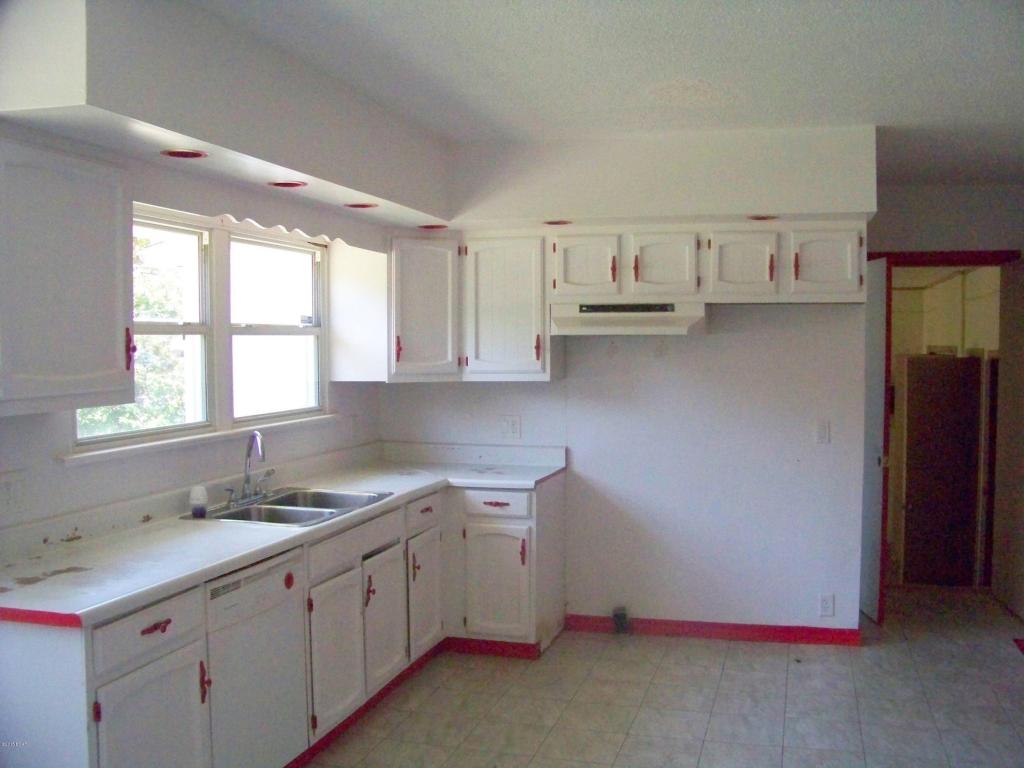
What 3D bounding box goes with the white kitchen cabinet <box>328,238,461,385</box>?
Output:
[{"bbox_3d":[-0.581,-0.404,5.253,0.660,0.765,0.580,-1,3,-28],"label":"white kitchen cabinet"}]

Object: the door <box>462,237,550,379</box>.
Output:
[{"bbox_3d":[-0.028,-0.393,4.961,0.432,0.701,0.025,0,2,17],"label":"door"}]

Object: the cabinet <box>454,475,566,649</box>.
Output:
[{"bbox_3d":[-0.014,0.914,5.117,0.470,0.860,0.570,1,3,17],"label":"cabinet"}]

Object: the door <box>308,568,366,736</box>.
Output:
[{"bbox_3d":[-0.652,0.982,3.630,0.025,0.544,0.436,0,2,17],"label":"door"}]

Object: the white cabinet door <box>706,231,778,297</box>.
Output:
[{"bbox_3d":[1.097,-0.571,4.618,0.326,0.305,0.025,0,2,17],"label":"white cabinet door"}]

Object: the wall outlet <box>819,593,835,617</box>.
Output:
[{"bbox_3d":[1.585,1.113,4.912,0.075,0.117,0.010,1,3,17],"label":"wall outlet"}]

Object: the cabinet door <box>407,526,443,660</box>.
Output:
[{"bbox_3d":[-0.405,0.954,4.475,0.025,0.552,0.407,0,2,17],"label":"cabinet door"}]

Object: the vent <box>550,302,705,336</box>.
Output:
[{"bbox_3d":[0.591,-0.321,4.908,0.765,0.158,0.480,1,3,17],"label":"vent"}]

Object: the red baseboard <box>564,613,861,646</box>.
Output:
[{"bbox_3d":[1.022,1.288,5.090,1.550,0.088,0.018,1,3,17],"label":"red baseboard"}]

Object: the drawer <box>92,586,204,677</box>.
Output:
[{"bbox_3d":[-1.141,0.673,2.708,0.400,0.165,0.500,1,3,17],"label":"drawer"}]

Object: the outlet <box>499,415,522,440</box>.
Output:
[{"bbox_3d":[-0.012,0.241,5.362,0.125,0.125,0.010,1,3,17],"label":"outlet"}]

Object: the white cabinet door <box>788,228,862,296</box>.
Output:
[{"bbox_3d":[1.452,-0.558,4.514,0.325,0.300,0.025,0,2,17],"label":"white cabinet door"}]

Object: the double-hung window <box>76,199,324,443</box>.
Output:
[{"bbox_3d":[-1.200,-0.249,4.097,0.090,0.850,1.770,1,3,17],"label":"double-hung window"}]

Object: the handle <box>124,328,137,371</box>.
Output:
[{"bbox_3d":[-1.154,-0.105,2.961,0.032,0.130,0.025,1,3,17],"label":"handle"}]

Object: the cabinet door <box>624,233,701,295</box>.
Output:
[{"bbox_3d":[0.734,-0.579,4.726,0.342,0.304,0.025,0,2,17],"label":"cabinet door"}]

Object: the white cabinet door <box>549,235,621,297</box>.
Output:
[{"bbox_3d":[0.376,-0.586,4.833,0.337,0.297,0.025,0,2,17],"label":"white cabinet door"}]

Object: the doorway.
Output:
[{"bbox_3d":[2.508,0.256,5.855,0.980,2.110,0.130,1,3,17],"label":"doorway"}]

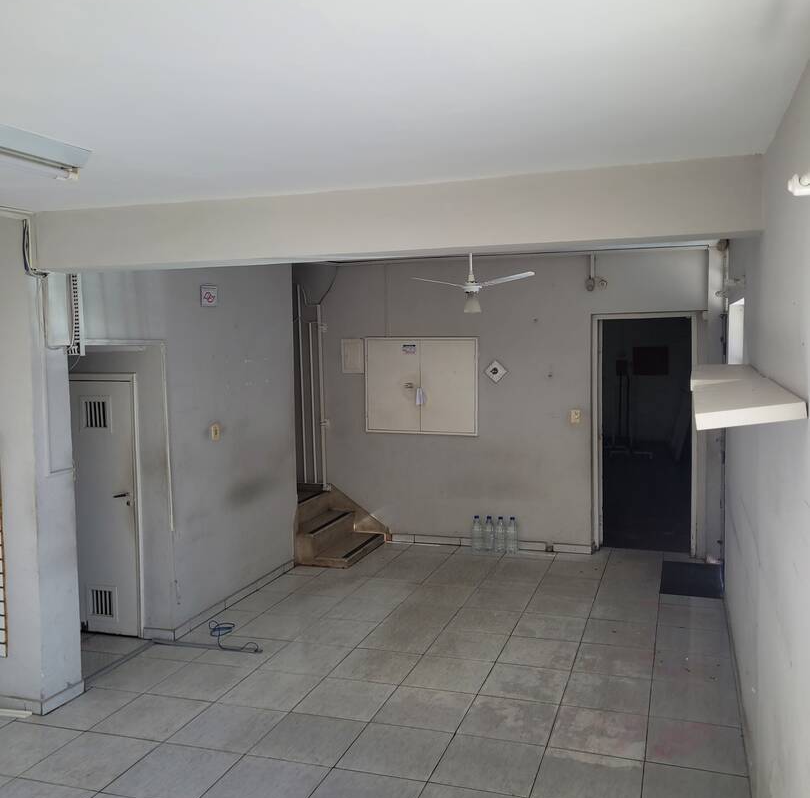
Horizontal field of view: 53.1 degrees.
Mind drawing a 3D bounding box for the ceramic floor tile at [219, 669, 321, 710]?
[{"bbox_3d":[-0.747,1.634,4.539,0.447,0.010,0.447,0,4,19],"label":"ceramic floor tile"}]

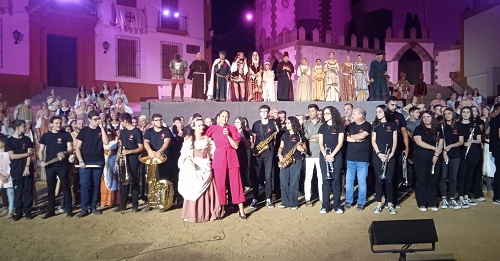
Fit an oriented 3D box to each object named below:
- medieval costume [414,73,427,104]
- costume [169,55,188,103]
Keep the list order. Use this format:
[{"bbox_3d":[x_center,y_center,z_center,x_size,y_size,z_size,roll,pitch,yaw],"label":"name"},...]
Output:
[{"bbox_3d":[7.700,-1.780,18.300,0.560,1.660,0.380,0,0,14],"label":"medieval costume"},{"bbox_3d":[-2.560,-1.870,14.600,0.680,1.710,0.420,0,0,-6],"label":"costume"}]

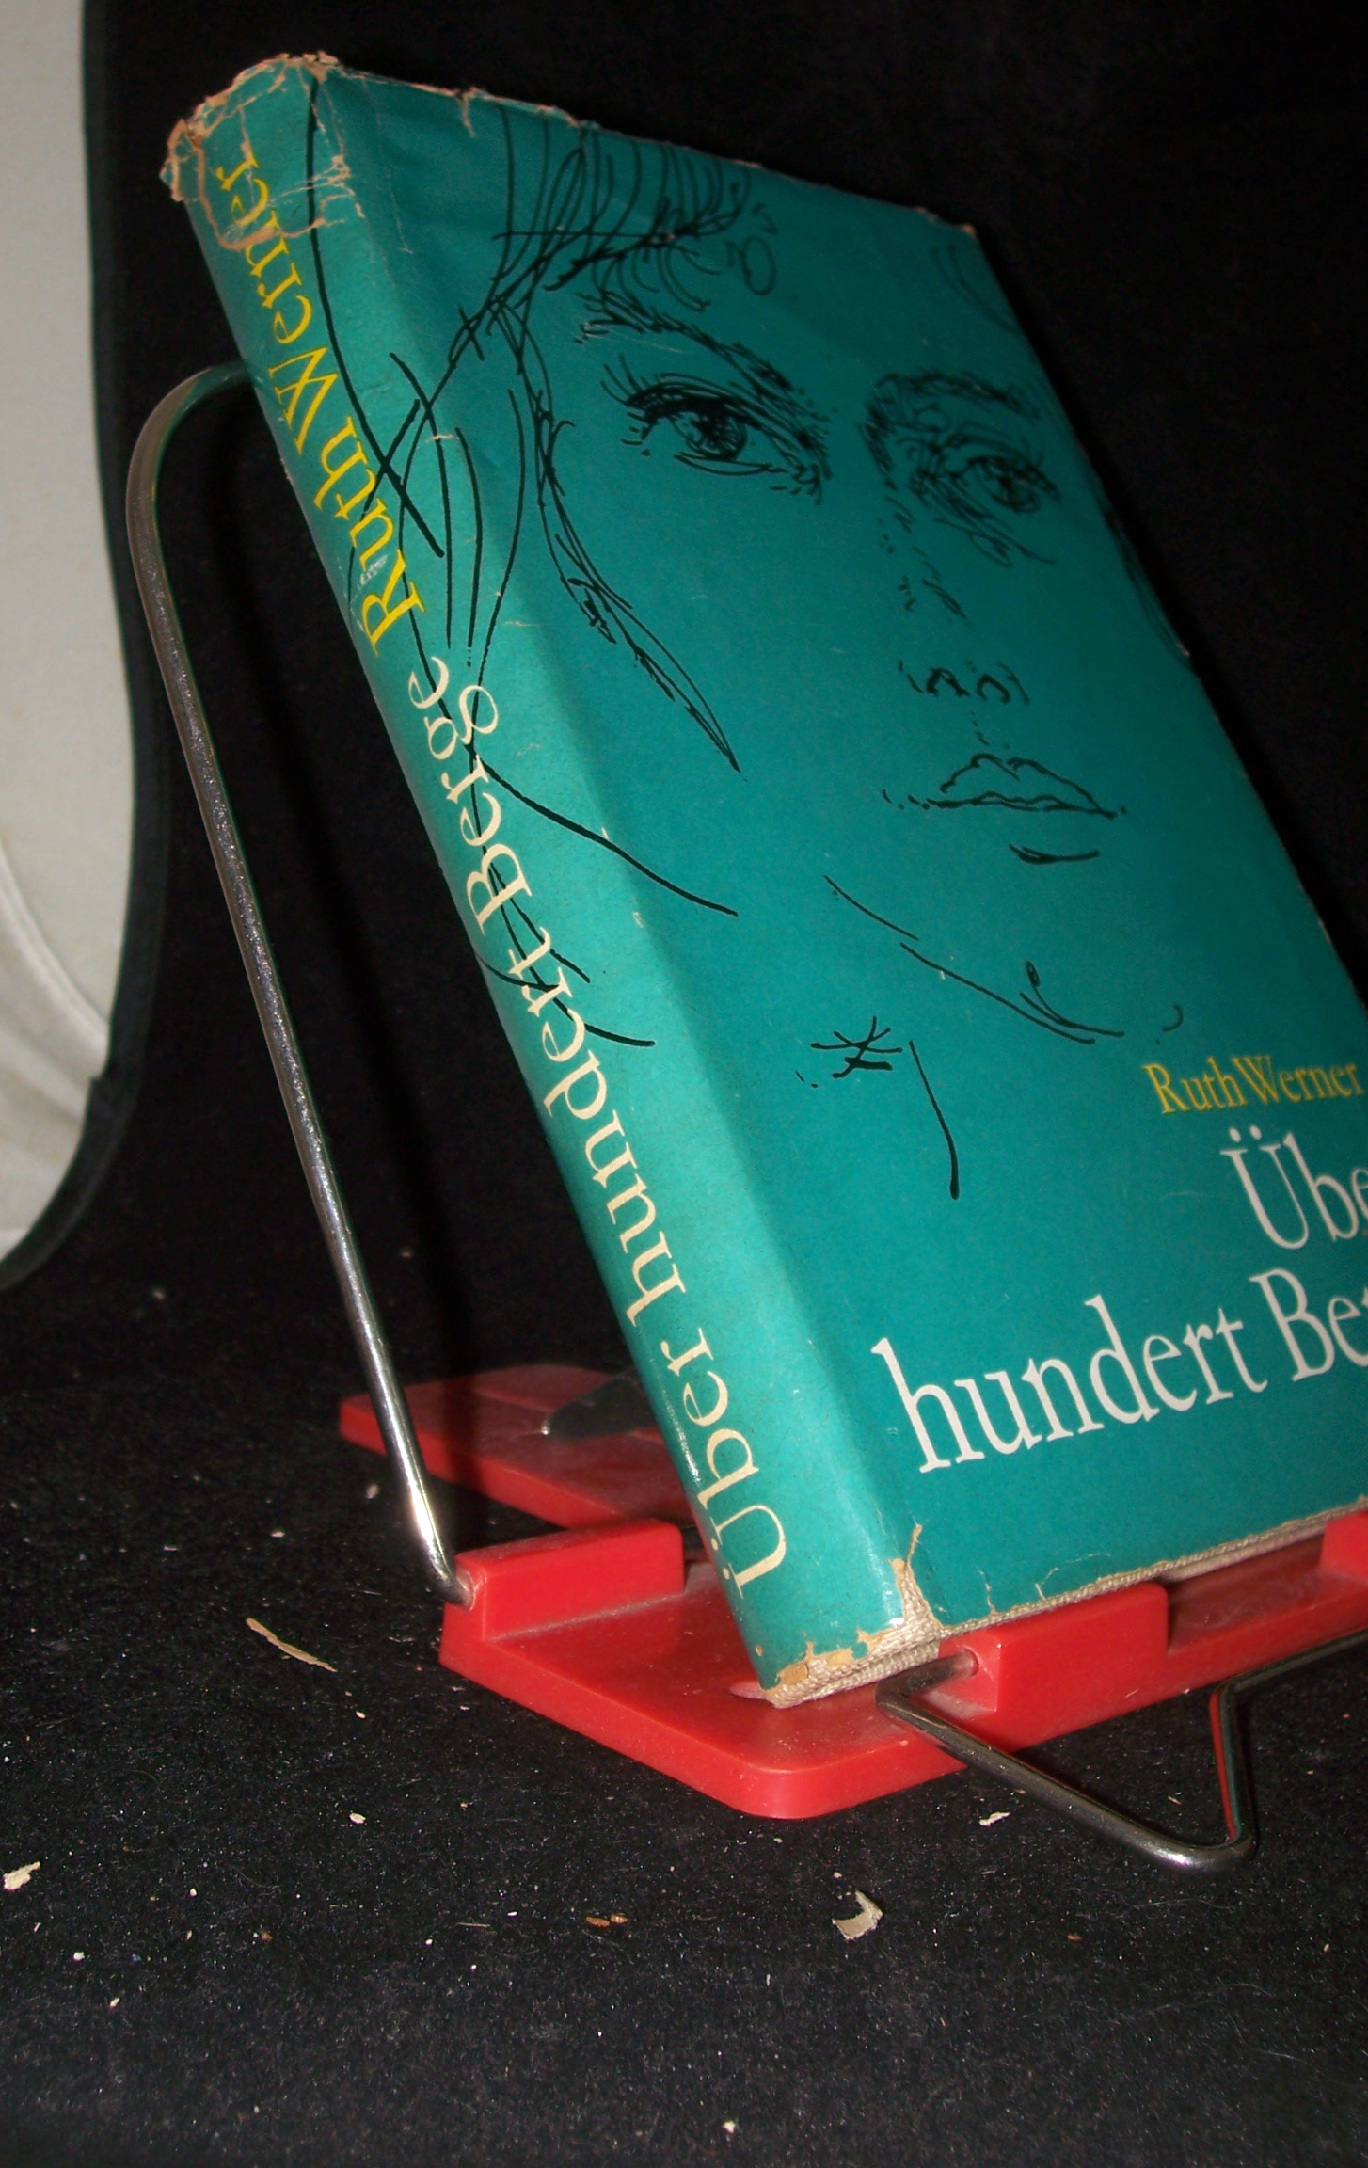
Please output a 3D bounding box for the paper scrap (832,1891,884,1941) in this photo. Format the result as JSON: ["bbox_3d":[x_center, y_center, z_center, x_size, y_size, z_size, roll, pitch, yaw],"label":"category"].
[{"bbox_3d":[0.016,0.074,0.236,0.004,0.002,0.007,5,9,12],"label":"paper scrap"}]

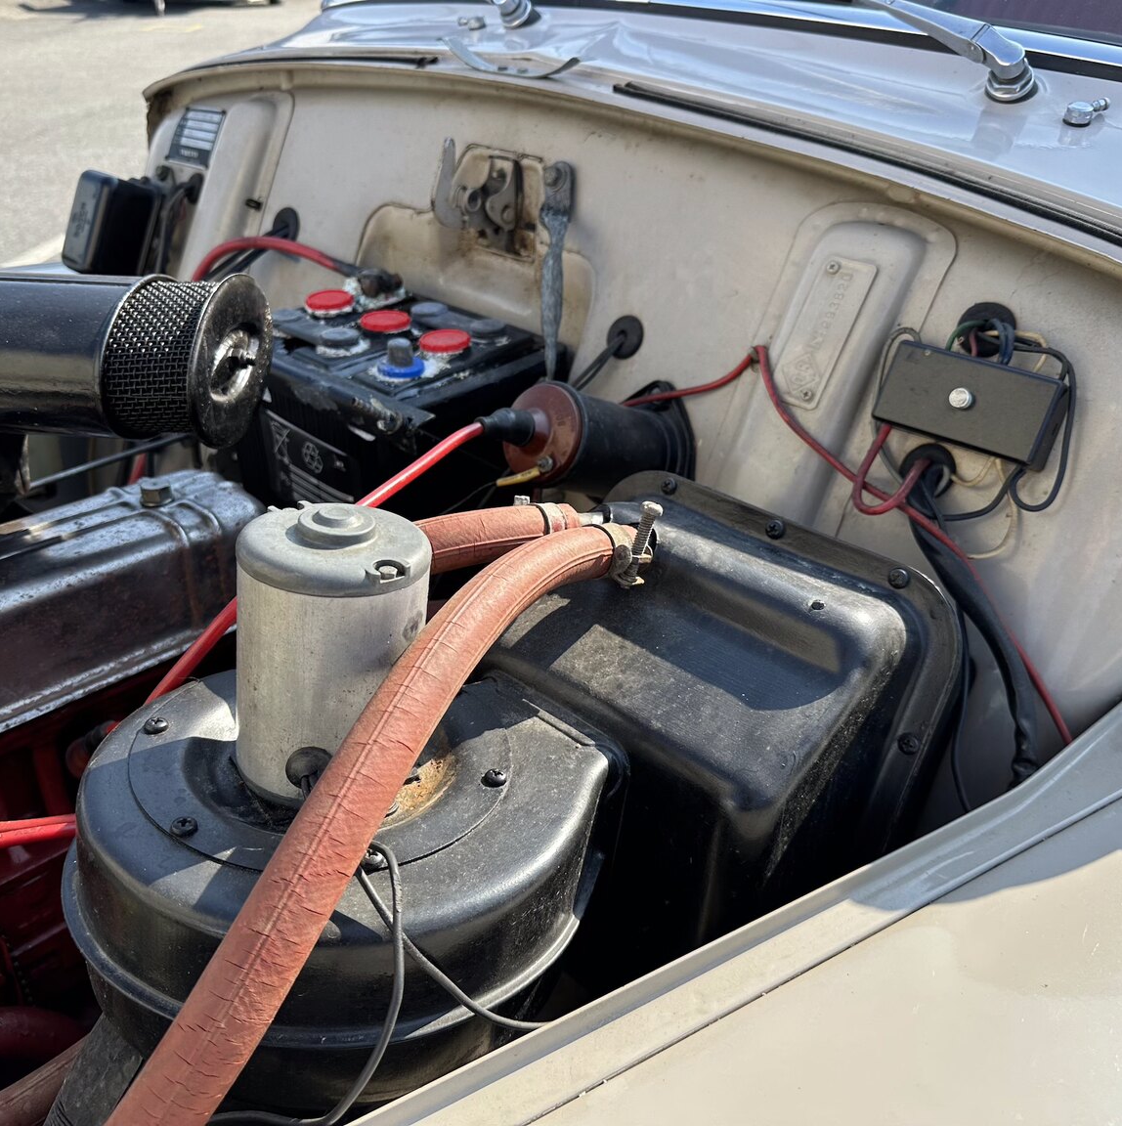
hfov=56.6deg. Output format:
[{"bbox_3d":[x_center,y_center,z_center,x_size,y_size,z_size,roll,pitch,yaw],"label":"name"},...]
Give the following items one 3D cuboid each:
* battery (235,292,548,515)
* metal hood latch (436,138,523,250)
[{"bbox_3d":[-0.135,-0.106,0.847,0.210,0.200,0.170,25,39,32],"label":"battery"},{"bbox_3d":[-0.063,-0.289,0.815,0.080,0.085,0.040,25,33,32],"label":"metal hood latch"}]

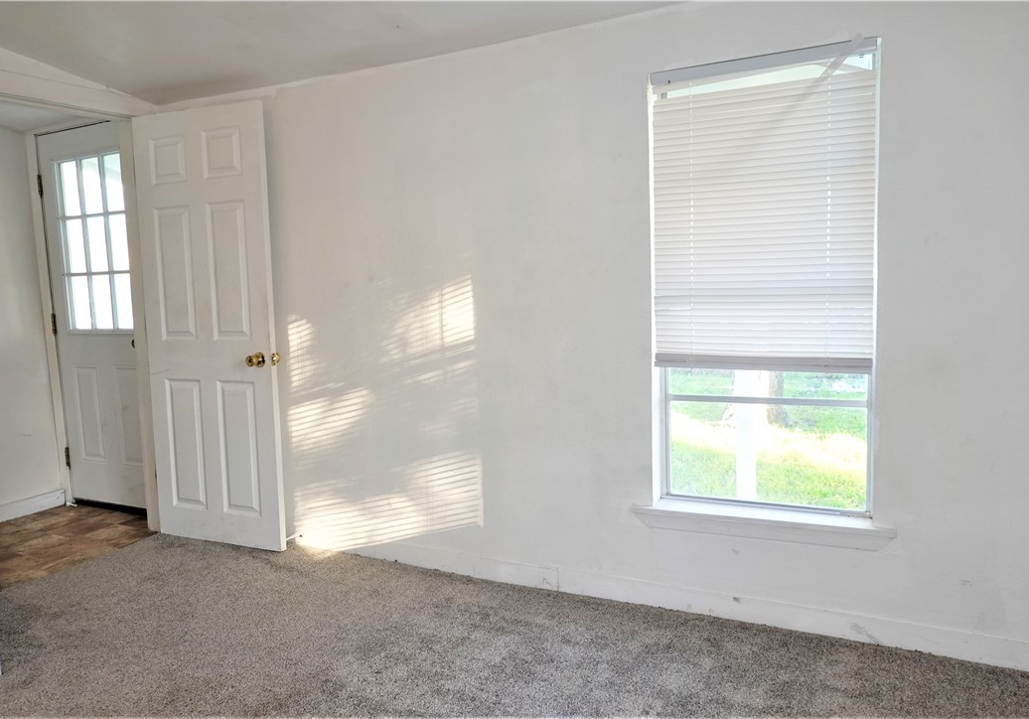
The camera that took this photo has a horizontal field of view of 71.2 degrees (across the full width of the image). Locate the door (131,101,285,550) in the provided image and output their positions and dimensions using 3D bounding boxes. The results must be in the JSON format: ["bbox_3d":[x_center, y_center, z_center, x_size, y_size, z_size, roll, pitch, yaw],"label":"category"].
[{"bbox_3d":[-1.449,-0.133,3.408,0.758,2.040,0.045,0,5,22],"label":"door"}]

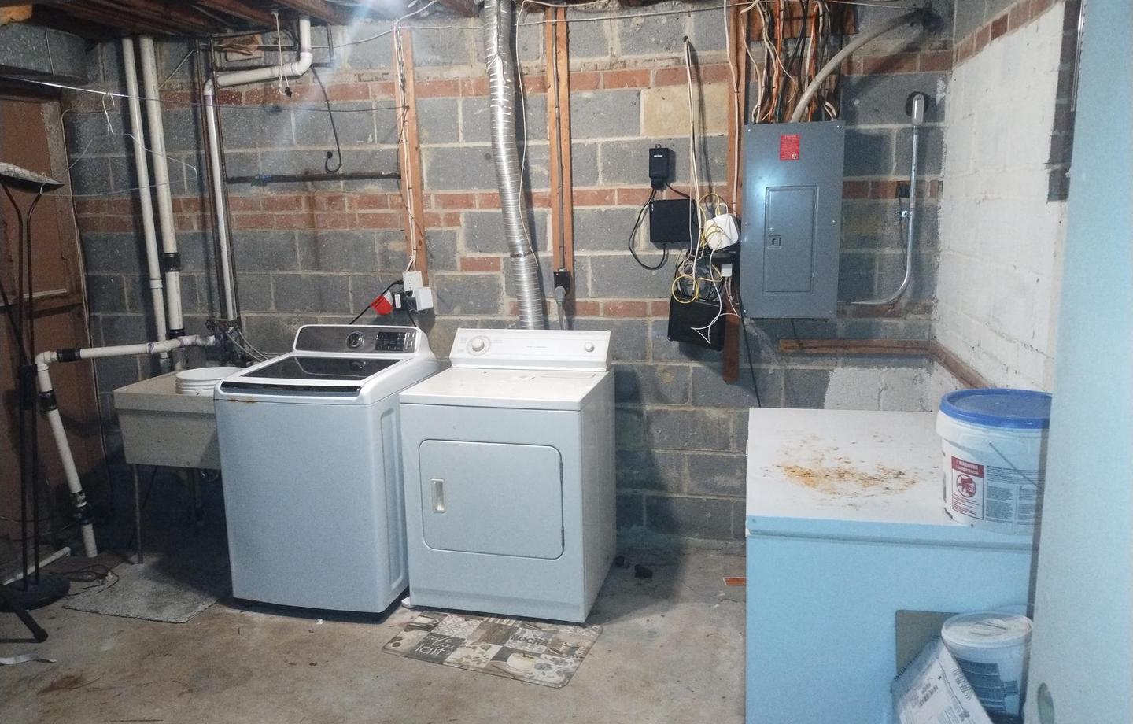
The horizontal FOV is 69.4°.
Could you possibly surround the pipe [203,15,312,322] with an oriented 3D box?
[{"bbox_3d":[-1.395,-0.846,3.779,0.600,1.360,0.150,3,11,21],"label":"pipe"}]

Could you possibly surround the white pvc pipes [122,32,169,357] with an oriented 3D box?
[{"bbox_3d":[-2.110,-0.796,4.105,0.055,1.574,0.055,1,12,11],"label":"white pvc pipes"}]

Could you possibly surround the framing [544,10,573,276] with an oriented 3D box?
[{"bbox_3d":[-0.021,-0.943,3.635,0.092,1.198,0.042,1,10,11],"label":"framing"}]

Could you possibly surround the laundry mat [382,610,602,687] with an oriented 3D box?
[{"bbox_3d":[-0.264,1.039,3.076,0.730,0.012,0.450,3,10,20],"label":"laundry mat"}]

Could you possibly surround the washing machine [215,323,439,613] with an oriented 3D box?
[{"bbox_3d":[-0.987,0.415,3.563,0.690,1.100,0.710,1,11,13],"label":"washing machine"}]

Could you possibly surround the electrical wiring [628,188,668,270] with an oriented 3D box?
[{"bbox_3d":[0.360,-0.586,3.615,0.177,0.361,0.045,1,10,11],"label":"electrical wiring"}]

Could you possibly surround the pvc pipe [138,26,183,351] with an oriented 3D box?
[{"bbox_3d":[-1.940,-0.784,3.940,0.072,1.491,0.072,1,10,11],"label":"pvc pipe"}]

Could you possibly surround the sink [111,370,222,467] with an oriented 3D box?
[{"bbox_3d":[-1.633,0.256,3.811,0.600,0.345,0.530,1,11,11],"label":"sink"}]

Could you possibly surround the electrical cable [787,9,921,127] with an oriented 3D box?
[{"bbox_3d":[1.172,-1.197,3.311,0.525,0.445,0.110,1,10,11],"label":"electrical cable"}]

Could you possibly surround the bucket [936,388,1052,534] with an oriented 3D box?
[{"bbox_3d":[1.014,0.225,1.873,0.310,0.275,0.310,1,10,11],"label":"bucket"}]

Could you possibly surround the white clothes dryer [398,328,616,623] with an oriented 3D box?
[{"bbox_3d":[-0.208,0.430,3.471,0.726,1.075,0.670,2,10,14],"label":"white clothes dryer"}]

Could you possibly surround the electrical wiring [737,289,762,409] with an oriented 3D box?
[{"bbox_3d":[0.807,-0.052,3.602,0.110,0.515,0.060,1,10,11],"label":"electrical wiring"}]

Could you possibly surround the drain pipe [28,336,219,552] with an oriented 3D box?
[{"bbox_3d":[-2.027,0.403,3.919,0.760,1.030,0.200,-4,10,-15],"label":"drain pipe"}]

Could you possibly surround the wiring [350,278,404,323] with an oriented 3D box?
[{"bbox_3d":[-0.900,-0.285,3.869,0.253,0.213,0.110,1,10,11],"label":"wiring"}]

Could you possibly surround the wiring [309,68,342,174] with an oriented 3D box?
[{"bbox_3d":[-1.116,-1.117,3.795,0.132,0.480,0.090,1,10,11],"label":"wiring"}]

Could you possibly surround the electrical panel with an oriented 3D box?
[{"bbox_3d":[0.951,-0.594,3.478,0.400,0.805,0.100,1,10,11],"label":"electrical panel"}]

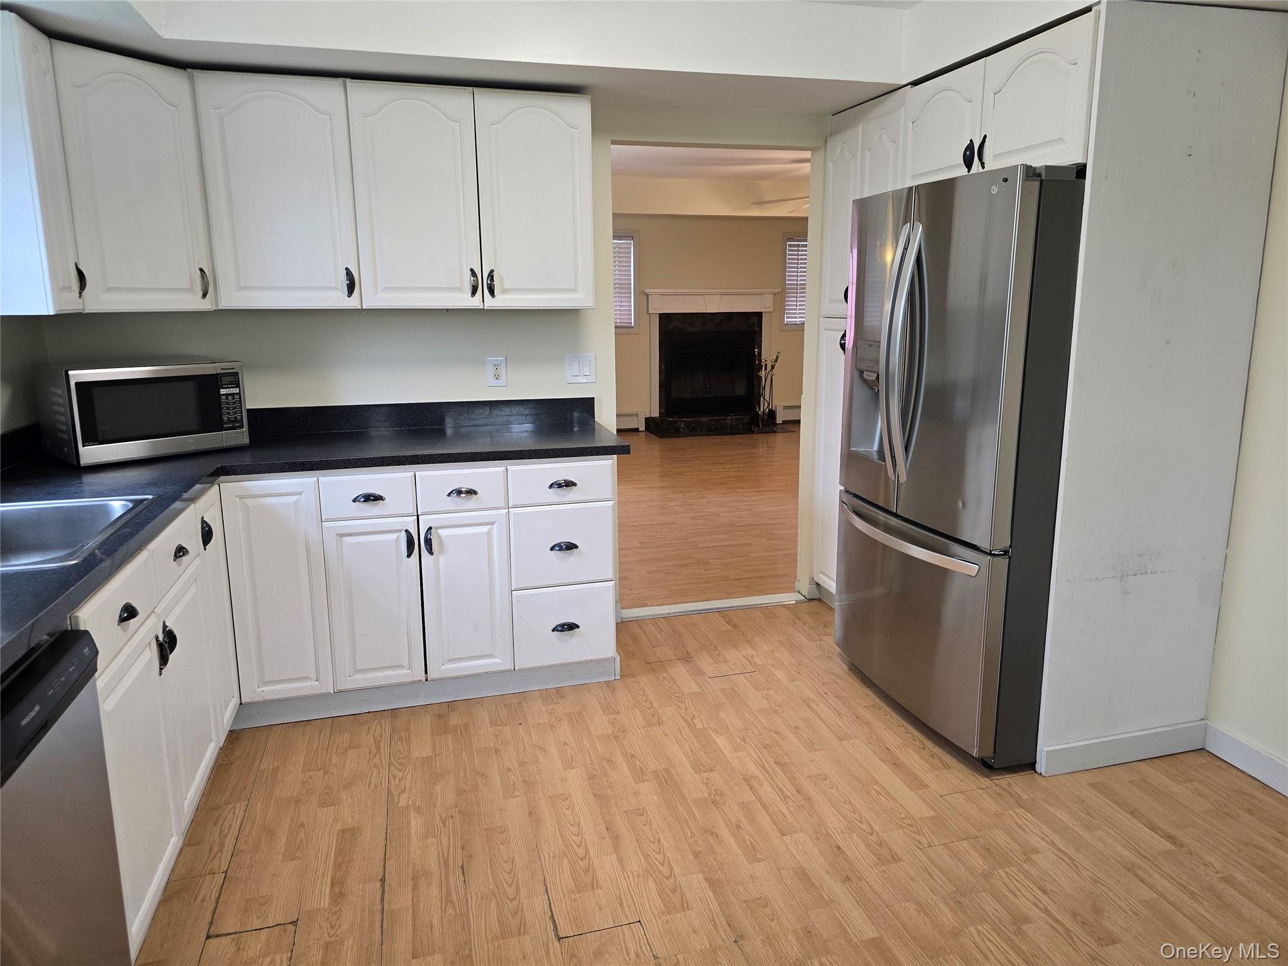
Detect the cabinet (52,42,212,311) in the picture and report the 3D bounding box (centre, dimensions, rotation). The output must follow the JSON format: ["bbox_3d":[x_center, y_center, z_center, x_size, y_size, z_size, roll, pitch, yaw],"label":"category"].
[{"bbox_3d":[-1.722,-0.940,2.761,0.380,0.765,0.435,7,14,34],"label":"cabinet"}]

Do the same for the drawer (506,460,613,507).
[{"bbox_3d":[-0.342,-0.032,3.183,0.372,0.143,0.450,-4,12,-15],"label":"drawer"}]

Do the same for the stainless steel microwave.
[{"bbox_3d":[-1.684,-0.251,2.888,0.355,0.300,0.531,9,15,39],"label":"stainless steel microwave"}]

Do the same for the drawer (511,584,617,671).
[{"bbox_3d":[-0.338,0.476,3.285,0.372,0.296,0.450,-4,12,-15],"label":"drawer"}]

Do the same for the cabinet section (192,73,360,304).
[{"bbox_3d":[-1.226,-0.968,2.951,0.450,0.733,0.327,-4,11,-16],"label":"cabinet section"}]

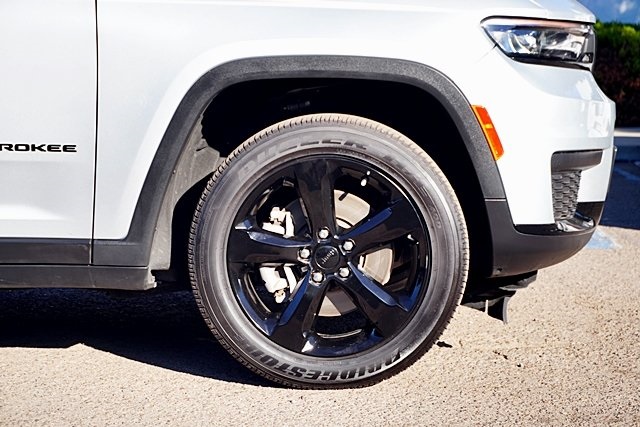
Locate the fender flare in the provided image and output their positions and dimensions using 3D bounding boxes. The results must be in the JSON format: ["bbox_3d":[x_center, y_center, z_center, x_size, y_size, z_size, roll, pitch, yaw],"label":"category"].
[{"bbox_3d":[-0.062,-0.132,3.562,1.098,0.561,0.120,1,7,5],"label":"fender flare"}]

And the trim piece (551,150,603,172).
[{"bbox_3d":[0.695,-0.142,3.606,0.195,0.062,0.055,-6,9,-39],"label":"trim piece"}]

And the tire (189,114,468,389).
[{"bbox_3d":[0.035,0.103,3.691,0.770,0.765,0.272,1,7,5],"label":"tire"}]

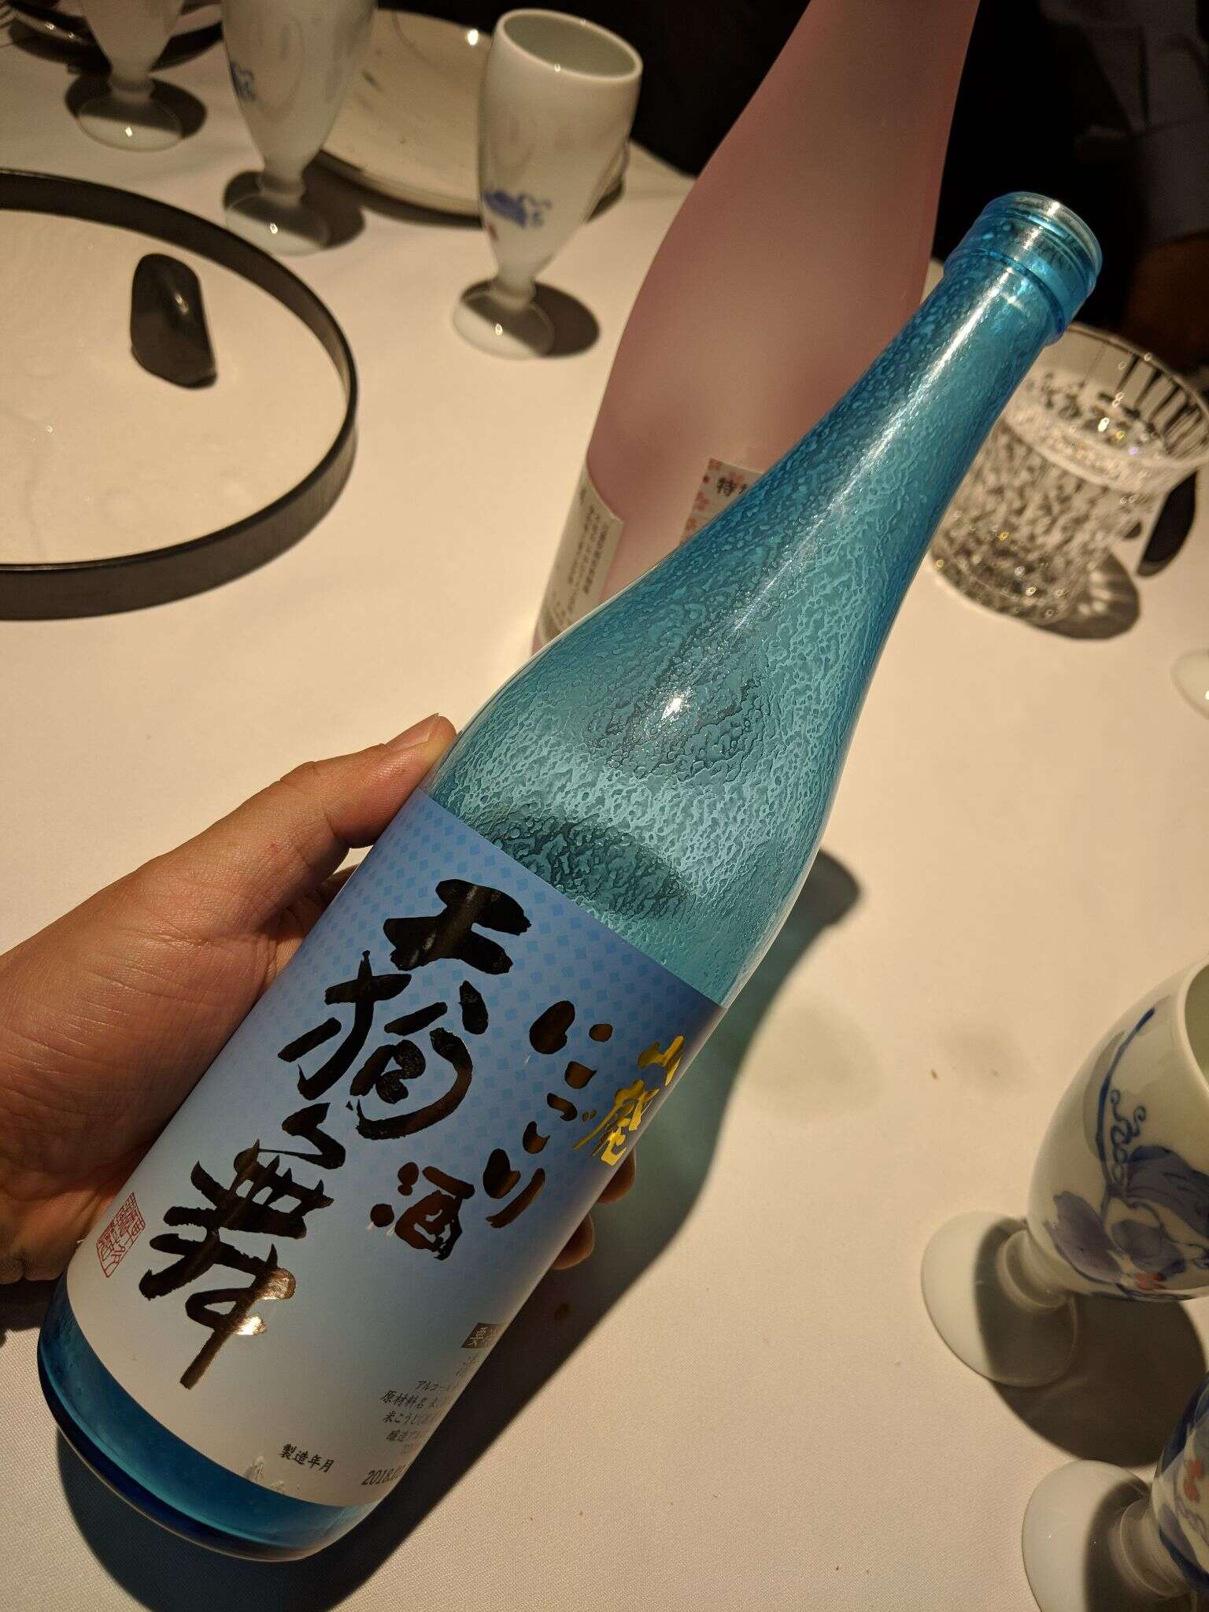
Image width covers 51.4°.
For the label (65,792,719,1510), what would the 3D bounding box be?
[{"bbox_3d":[-0.037,0.063,0.240,0.077,0.053,0.110,36,84,-5],"label":"label"}]

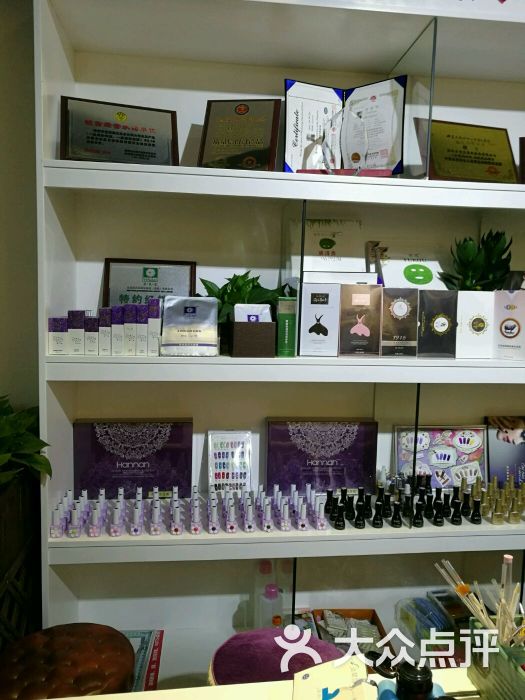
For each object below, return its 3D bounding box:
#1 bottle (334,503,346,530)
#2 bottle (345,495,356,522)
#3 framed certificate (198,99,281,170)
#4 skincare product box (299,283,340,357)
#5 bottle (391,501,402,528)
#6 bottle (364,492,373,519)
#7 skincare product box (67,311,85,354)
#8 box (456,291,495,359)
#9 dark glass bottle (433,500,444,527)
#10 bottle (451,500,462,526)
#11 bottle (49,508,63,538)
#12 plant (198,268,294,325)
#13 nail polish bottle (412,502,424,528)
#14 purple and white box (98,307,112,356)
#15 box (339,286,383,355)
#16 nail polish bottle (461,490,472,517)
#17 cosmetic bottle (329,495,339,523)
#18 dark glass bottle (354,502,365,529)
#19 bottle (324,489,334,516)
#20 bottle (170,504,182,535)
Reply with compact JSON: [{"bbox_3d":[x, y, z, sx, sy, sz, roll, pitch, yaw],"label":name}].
[{"bbox_3d":[0.221,0.469,1.544,0.029,0.072,0.028,1,6,-7],"label":"bottle"},{"bbox_3d":[0.276,0.493,1.712,0.032,0.073,0.032,1,5,-7],"label":"bottle"},{"bbox_3d":[-0.059,-0.578,1.493,0.208,0.268,0.022,2,-24,6],"label":"framed certificate"},{"bbox_3d":[0.154,-0.083,1.508,0.104,0.197,0.048,1,6,-7],"label":"skincare product box"},{"bbox_3d":[0.410,0.500,1.664,0.033,0.074,0.033,1,5,-7],"label":"bottle"},{"bbox_3d":[0.334,0.493,1.723,0.032,0.074,0.032,1,5,-7],"label":"bottle"},{"bbox_3d":[-0.474,-0.044,1.407,0.039,0.111,0.040,1,6,-7],"label":"skincare product box"},{"bbox_3d":[0.603,-0.073,1.575,0.106,0.195,0.045,1,5,-7],"label":"box"},{"bbox_3d":[0.512,0.475,1.595,0.029,0.070,0.029,1,5,-7],"label":"dark glass bottle"},{"bbox_3d":[0.568,0.474,1.597,0.029,0.070,0.028,1,6,-7],"label":"bottle"},{"bbox_3d":[-0.591,0.494,1.565,0.033,0.081,0.029,1,5,-7],"label":"bottle"},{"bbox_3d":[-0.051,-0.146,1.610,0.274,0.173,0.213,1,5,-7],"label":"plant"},{"bbox_3d":[0.488,0.509,1.699,0.031,0.079,0.030,1,5,-7],"label":"nail polish bottle"},{"bbox_3d":[-0.399,-0.046,1.399,0.031,0.120,0.032,1,6,-7],"label":"purple and white box"},{"bbox_3d":[0.285,-0.086,1.617,0.119,0.208,0.045,1,5,-7],"label":"box"},{"bbox_3d":[0.629,0.475,1.684,0.029,0.067,0.029,1,5,-7],"label":"nail polish bottle"},{"bbox_3d":[0.226,0.493,1.704,0.032,0.073,0.032,1,5,-7],"label":"cosmetic bottle"},{"bbox_3d":[0.279,0.470,1.554,0.029,0.072,0.028,1,6,-7],"label":"dark glass bottle"},{"bbox_3d":[0.219,0.495,1.780,0.031,0.079,0.030,1,5,-7],"label":"bottle"},{"bbox_3d":[-0.249,0.492,1.584,0.033,0.074,0.033,1,5,-7],"label":"bottle"}]

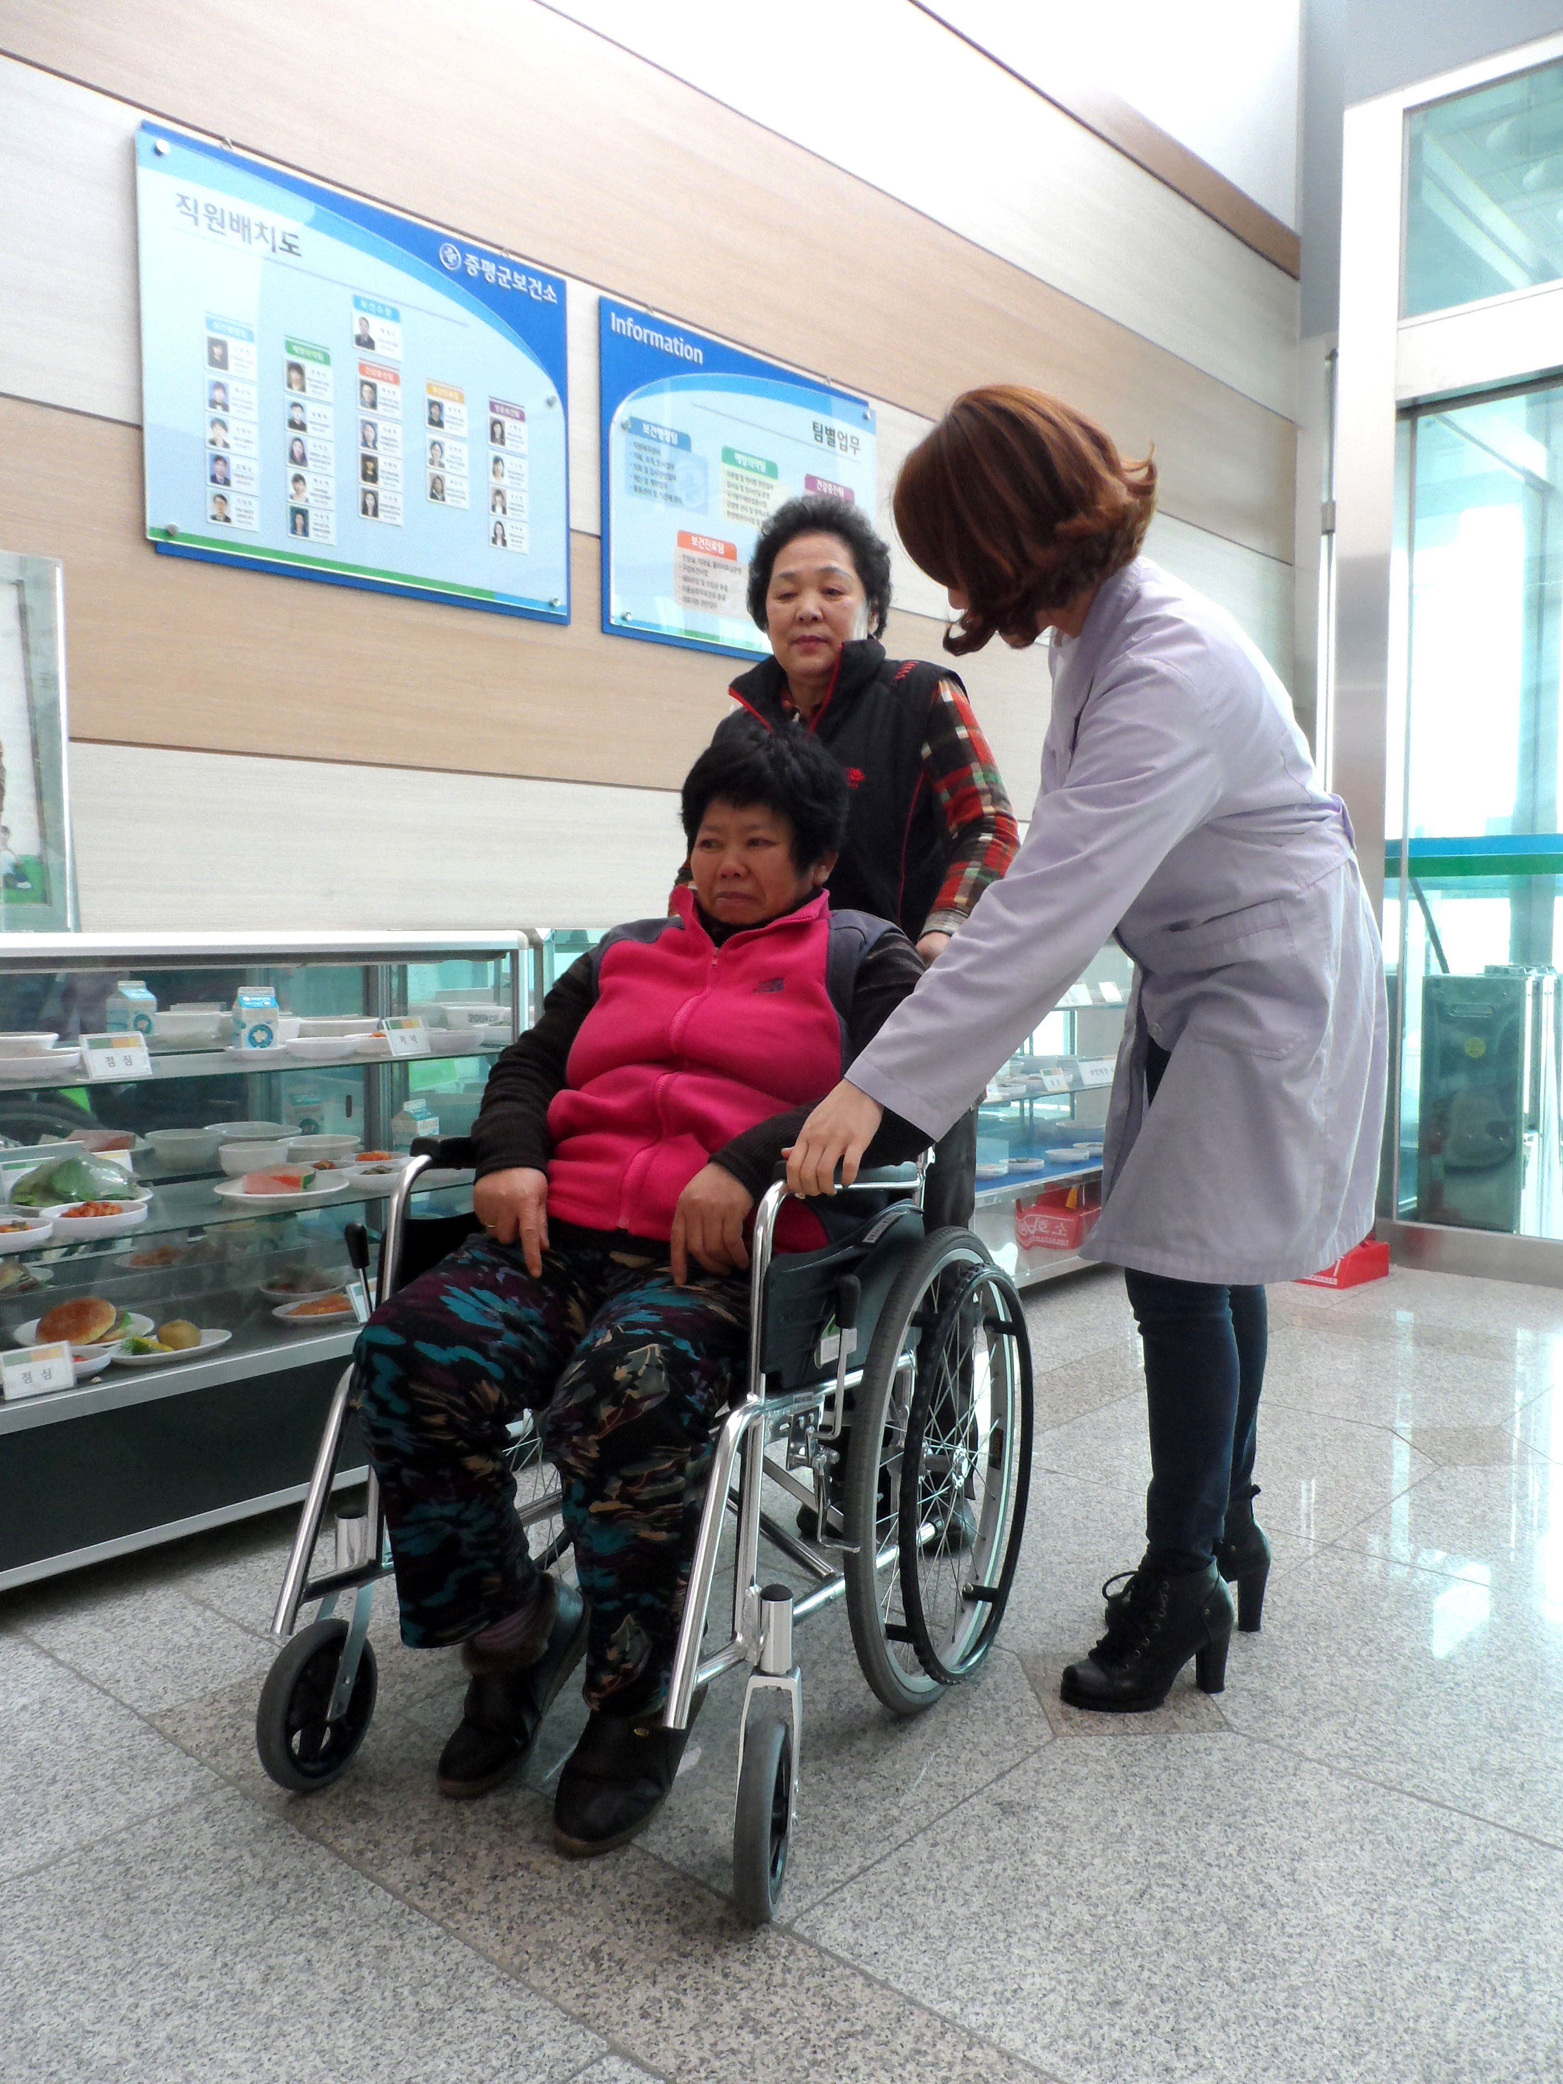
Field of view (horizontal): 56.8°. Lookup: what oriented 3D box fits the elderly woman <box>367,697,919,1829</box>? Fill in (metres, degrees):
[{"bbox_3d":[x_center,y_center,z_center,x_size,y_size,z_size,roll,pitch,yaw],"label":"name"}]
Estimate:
[{"bbox_3d":[-0.124,0.215,1.713,0.540,1.220,0.620,1,5,25],"label":"elderly woman"}]

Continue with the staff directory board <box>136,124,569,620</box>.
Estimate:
[{"bbox_3d":[-0.865,-1.371,3.105,0.040,0.790,1.000,4,6,44],"label":"staff directory board"}]

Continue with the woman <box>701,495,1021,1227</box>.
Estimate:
[{"bbox_3d":[0.121,-0.012,2.175,0.520,1.600,0.460,1,5,22],"label":"woman"}]

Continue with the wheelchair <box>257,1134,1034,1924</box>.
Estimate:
[{"bbox_3d":[-0.120,0.363,1.811,0.660,0.910,0.860,1,5,25],"label":"wheelchair"}]

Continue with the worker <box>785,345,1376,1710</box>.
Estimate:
[{"bbox_3d":[0.401,-0.005,1.820,0.780,1.635,0.510,-2,4,-15],"label":"worker"}]

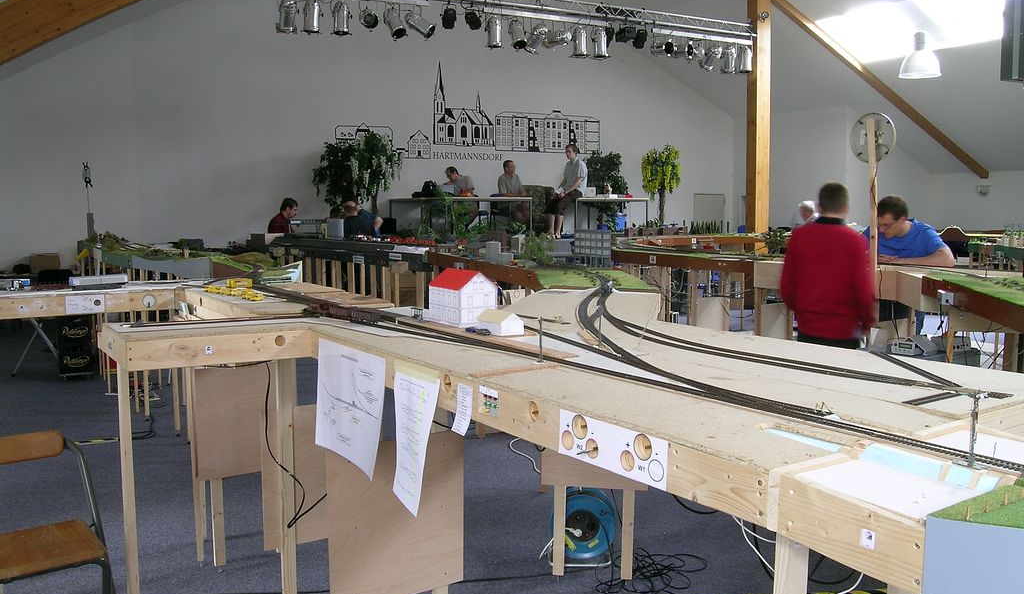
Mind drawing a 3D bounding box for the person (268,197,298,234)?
[{"bbox_3d":[-2.502,-0.538,9.800,0.720,1.280,0.500,0,6,-9],"label":"person"}]

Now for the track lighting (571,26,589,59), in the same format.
[{"bbox_3d":[1.005,-3.778,12.248,0.240,0.430,0.240,1,6,0],"label":"track lighting"}]

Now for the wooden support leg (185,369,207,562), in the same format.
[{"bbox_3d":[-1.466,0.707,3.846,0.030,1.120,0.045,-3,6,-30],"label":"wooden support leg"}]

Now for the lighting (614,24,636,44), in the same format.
[{"bbox_3d":[1.699,-3.945,12.400,0.320,0.250,0.230,-21,17,-35],"label":"lighting"}]

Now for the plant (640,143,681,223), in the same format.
[{"bbox_3d":[2.653,-1.885,14.800,0.680,1.700,0.680,1,6,0],"label":"plant"}]

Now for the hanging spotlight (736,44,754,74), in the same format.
[{"bbox_3d":[3.851,-3.900,13.630,0.230,0.420,0.230,-2,7,-25],"label":"hanging spotlight"}]

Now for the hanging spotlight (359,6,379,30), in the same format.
[{"bbox_3d":[-1.860,-3.598,10.700,0.230,0.250,0.380,-2,26,-19],"label":"hanging spotlight"}]

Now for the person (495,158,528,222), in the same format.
[{"bbox_3d":[0.000,-1.613,13.700,0.650,1.280,0.480,4,7,40],"label":"person"}]

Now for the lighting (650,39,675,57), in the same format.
[{"bbox_3d":[2.335,-3.869,12.896,0.240,0.240,0.420,-4,13,-35],"label":"lighting"}]

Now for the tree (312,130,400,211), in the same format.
[{"bbox_3d":[-2.481,-1.790,13.300,1.250,1.680,1.050,-3,6,-23],"label":"tree"}]

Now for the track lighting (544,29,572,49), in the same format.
[{"bbox_3d":[0.678,-3.757,12.085,0.420,0.240,0.240,-8,3,21],"label":"track lighting"}]

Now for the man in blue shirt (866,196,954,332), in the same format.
[{"bbox_3d":[2.694,0.142,5.637,0.660,1.640,0.550,3,7,25],"label":"man in blue shirt"}]

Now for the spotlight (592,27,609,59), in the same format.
[{"bbox_3d":[1.304,-3.734,12.200,0.220,0.420,0.220,0,5,0],"label":"spotlight"}]

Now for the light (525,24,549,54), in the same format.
[{"bbox_3d":[0.328,-3.453,11.086,0.200,0.395,0.200,-4,51,-33],"label":"light"}]

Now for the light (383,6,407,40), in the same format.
[{"bbox_3d":[-1.547,-3.639,11.000,0.230,0.420,0.230,-6,-26,-45],"label":"light"}]

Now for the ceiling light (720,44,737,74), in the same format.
[{"bbox_3d":[3.530,-3.855,13.474,0.240,0.430,0.240,-2,19,-25],"label":"ceiling light"}]

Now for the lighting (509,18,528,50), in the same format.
[{"bbox_3d":[0.086,-3.476,10.969,0.200,0.395,0.200,-3,-19,-30],"label":"lighting"}]

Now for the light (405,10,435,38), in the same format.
[{"bbox_3d":[-1.145,-3.411,10.370,0.395,0.200,0.200,36,13,8],"label":"light"}]

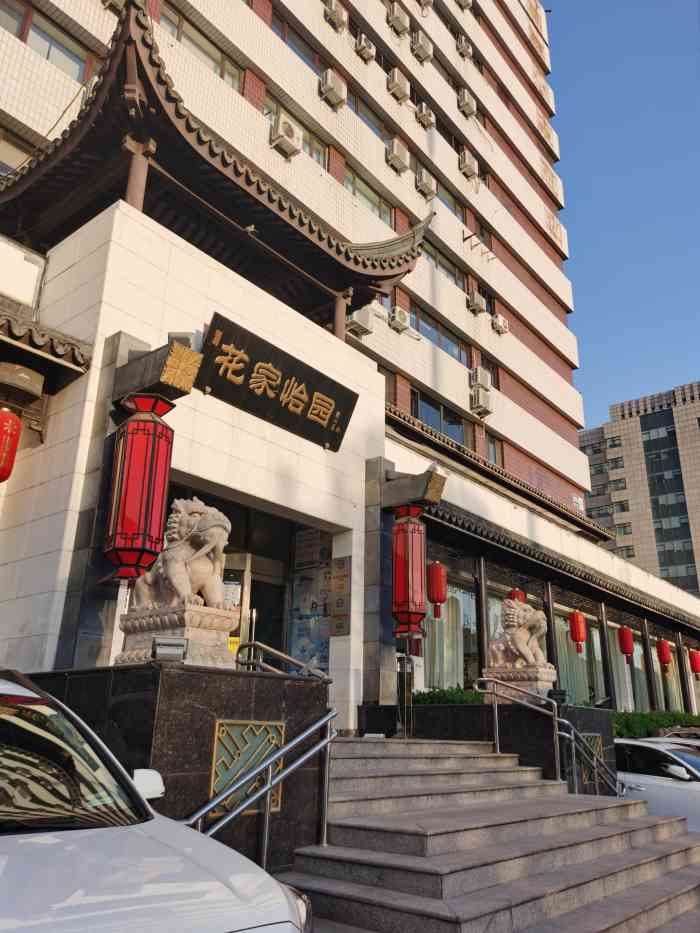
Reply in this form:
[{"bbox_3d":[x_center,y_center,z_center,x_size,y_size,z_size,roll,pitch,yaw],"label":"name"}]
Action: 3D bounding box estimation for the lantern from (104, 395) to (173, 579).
[{"bbox_3d":[-2.419,0.192,8.258,0.626,2.081,0.626,-15,-26,37],"label":"lantern"}]

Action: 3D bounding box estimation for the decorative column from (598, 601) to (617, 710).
[{"bbox_3d":[7.406,5.659,21.060,0.210,3.350,0.250,-15,-26,37],"label":"decorative column"}]

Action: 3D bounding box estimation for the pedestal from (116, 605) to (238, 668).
[{"bbox_3d":[-1.449,1.538,6.109,0.909,0.490,0.576,-15,-26,37],"label":"pedestal"}]

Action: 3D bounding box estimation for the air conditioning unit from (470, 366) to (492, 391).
[{"bbox_3d":[4.495,-2.933,24.913,0.314,0.638,0.776,-15,-26,37],"label":"air conditioning unit"}]

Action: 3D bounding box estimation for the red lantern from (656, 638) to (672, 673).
[{"bbox_3d":[10.780,6.492,24.962,0.430,1.094,0.430,-15,-26,37],"label":"red lantern"}]

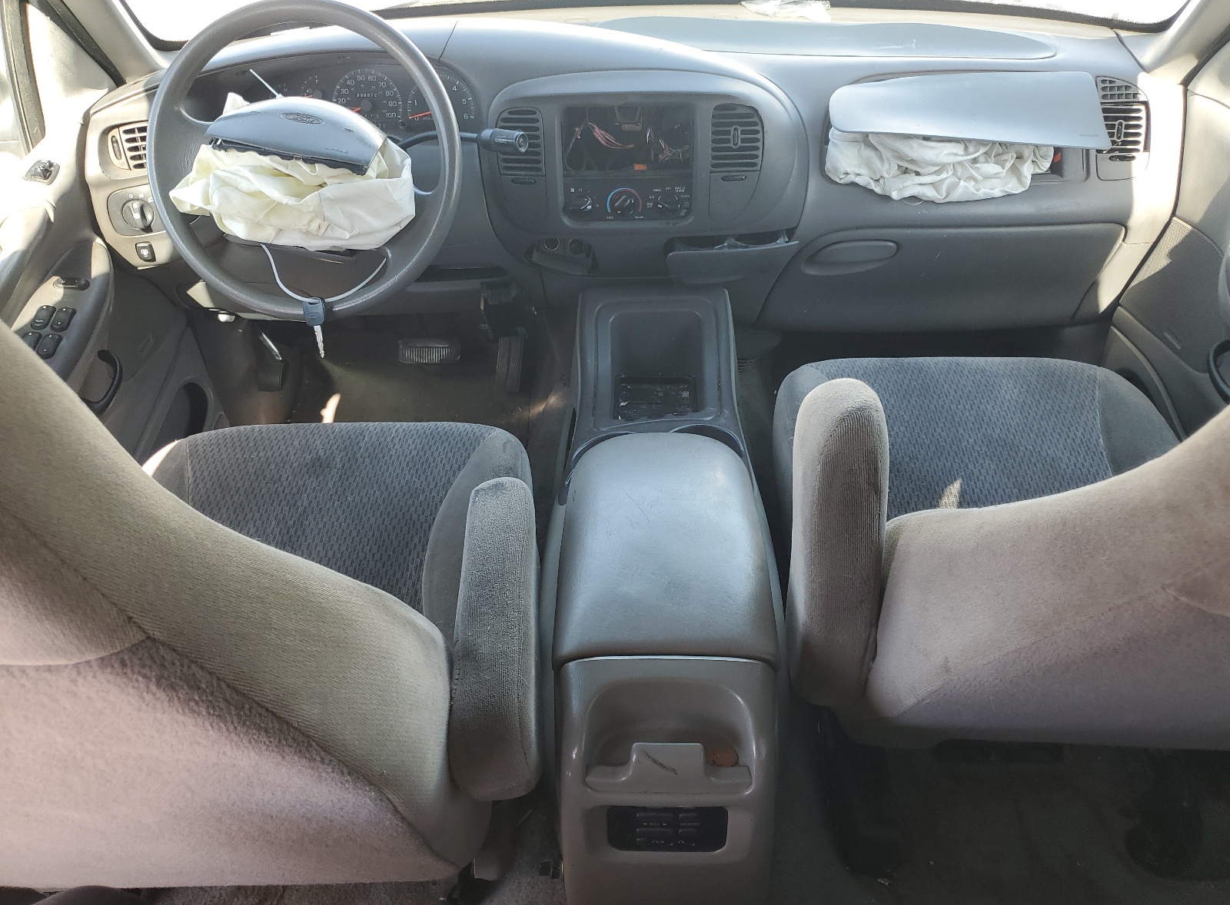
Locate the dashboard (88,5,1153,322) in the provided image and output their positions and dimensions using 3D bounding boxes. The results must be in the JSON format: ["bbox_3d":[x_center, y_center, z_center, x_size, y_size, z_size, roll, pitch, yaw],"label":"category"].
[{"bbox_3d":[0.023,-0.463,1.476,1.520,0.415,0.420,0,35,1],"label":"dashboard"}]

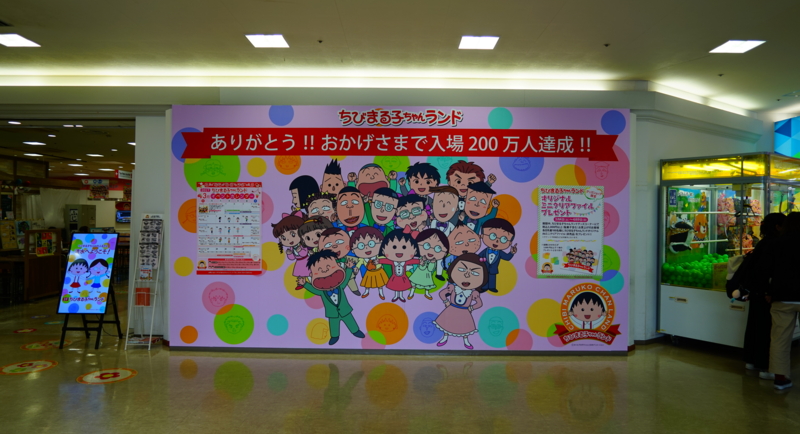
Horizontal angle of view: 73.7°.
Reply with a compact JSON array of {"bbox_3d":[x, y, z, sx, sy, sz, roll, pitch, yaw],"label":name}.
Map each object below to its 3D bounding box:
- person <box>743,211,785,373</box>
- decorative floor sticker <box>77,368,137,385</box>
[{"bbox_3d":[3.656,0.761,5.285,0.430,1.600,0.460,1,0,3],"label":"person"},{"bbox_3d":[-2.738,1.496,5.005,0.500,0.010,0.500,1,0,0],"label":"decorative floor sticker"}]

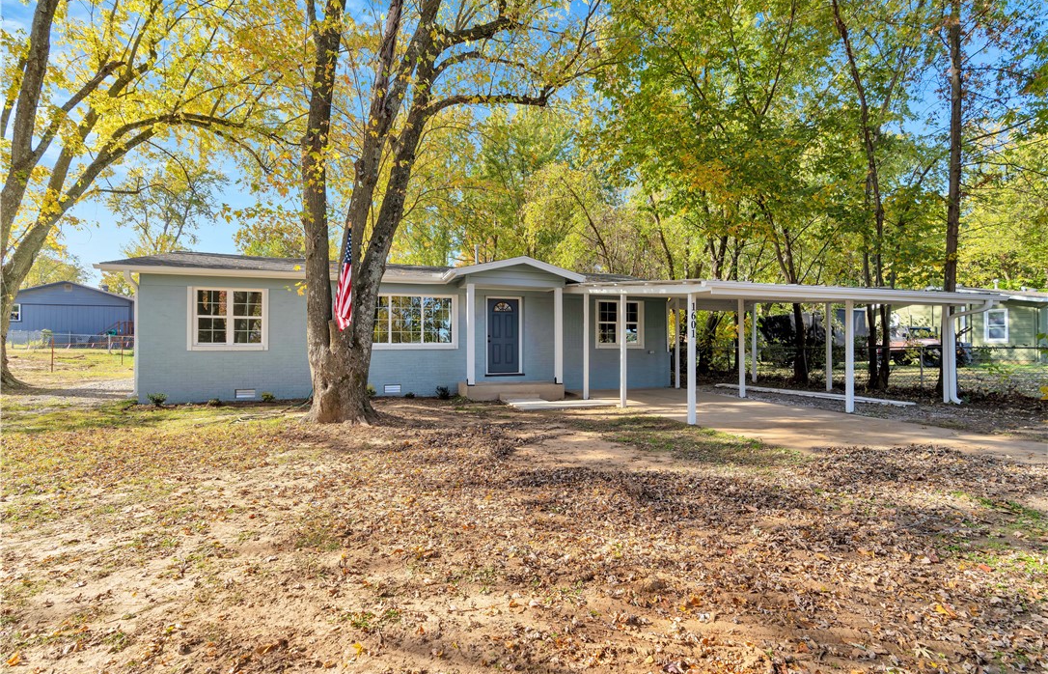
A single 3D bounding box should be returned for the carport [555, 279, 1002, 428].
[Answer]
[{"bbox_3d":[5.630,0.072,11.811,8.200,2.920,6.600,0,-1,-18],"label":"carport"}]

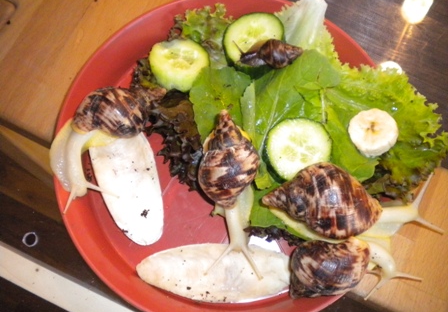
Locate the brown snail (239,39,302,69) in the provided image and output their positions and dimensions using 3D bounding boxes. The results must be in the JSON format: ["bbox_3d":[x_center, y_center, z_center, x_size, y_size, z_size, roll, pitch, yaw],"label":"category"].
[{"bbox_3d":[0.034,-0.076,0.397,0.046,0.019,0.020,-7,76,-2],"label":"brown snail"}]

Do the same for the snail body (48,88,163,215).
[{"bbox_3d":[-0.088,-0.006,0.394,0.060,0.042,0.108,32,78,8],"label":"snail body"}]

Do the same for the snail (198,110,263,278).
[{"bbox_3d":[0.005,0.028,0.389,0.045,0.042,0.118,-3,76,-1],"label":"snail"}]

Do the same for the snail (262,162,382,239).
[{"bbox_3d":[0.069,0.032,0.376,0.082,0.043,0.048,7,76,2],"label":"snail"}]

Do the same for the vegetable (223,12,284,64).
[{"bbox_3d":[0.023,-0.092,0.417,0.046,0.017,0.046,0,75,-2],"label":"vegetable"}]

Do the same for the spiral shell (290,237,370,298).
[{"bbox_3d":[0.074,0.078,0.369,0.059,0.041,0.043,-24,77,-6],"label":"spiral shell"}]

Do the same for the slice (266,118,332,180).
[{"bbox_3d":[0.055,-0.005,0.392,0.046,0.012,0.046,0,77,-4],"label":"slice"}]

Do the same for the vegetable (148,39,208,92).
[{"bbox_3d":[-0.035,-0.071,0.415,0.045,0.015,0.045,0,61,-5],"label":"vegetable"}]

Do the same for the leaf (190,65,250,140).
[{"bbox_3d":[-0.004,-0.040,0.409,0.045,0.014,0.056,0,76,0],"label":"leaf"}]

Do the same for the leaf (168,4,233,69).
[{"bbox_3d":[-0.019,-0.096,0.425,0.050,0.020,0.053,0,76,0],"label":"leaf"}]

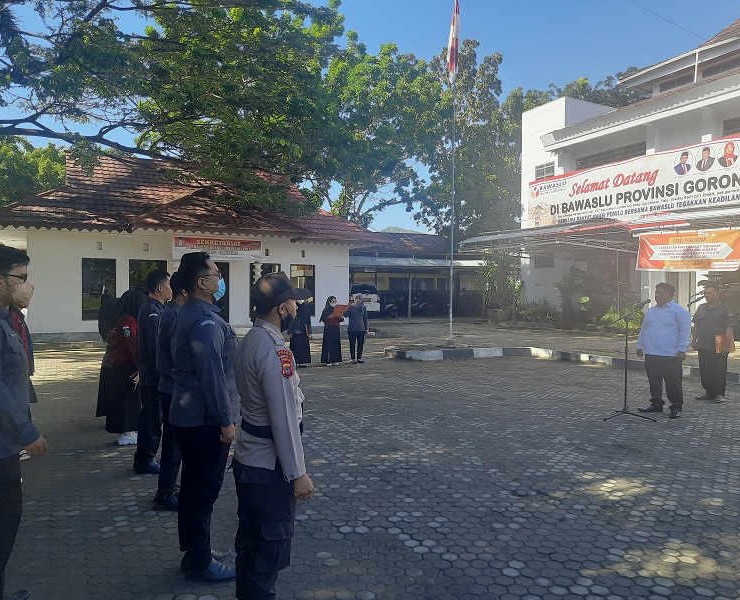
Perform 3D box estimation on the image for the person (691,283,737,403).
[{"bbox_3d":[4.980,0.590,8.390,0.360,1.690,0.580,0,0,-37],"label":"person"}]

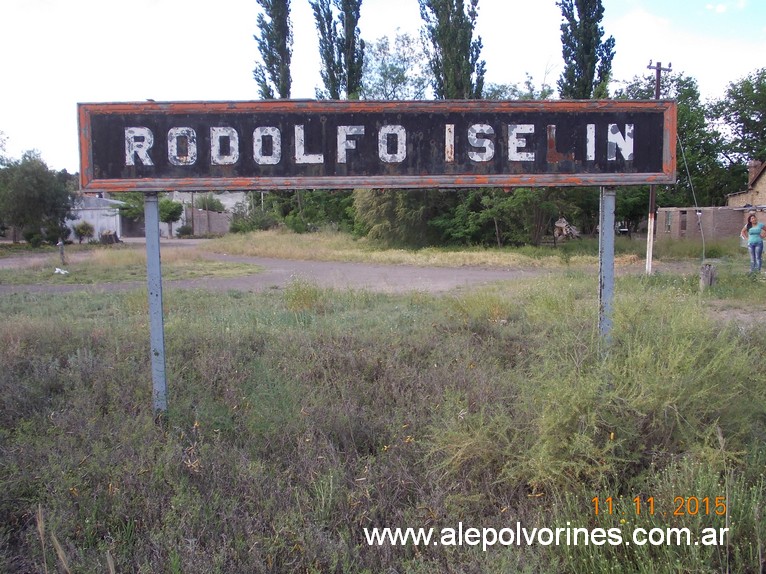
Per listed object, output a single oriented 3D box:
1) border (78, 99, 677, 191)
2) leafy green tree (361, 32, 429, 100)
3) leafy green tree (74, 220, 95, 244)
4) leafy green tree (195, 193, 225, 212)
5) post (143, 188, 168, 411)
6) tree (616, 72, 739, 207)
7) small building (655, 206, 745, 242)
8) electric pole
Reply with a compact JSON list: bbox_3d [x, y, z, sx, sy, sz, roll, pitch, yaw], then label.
[{"bbox_3d":[-0.044,-1.135,6.720,4.740,0.700,0.110,-1,5,-2],"label":"border"},{"bbox_3d":[0.848,-11.100,62.000,6.200,14.300,6.200,-1,5,0],"label":"leafy green tree"},{"bbox_3d":[-19.596,-3.566,55.000,1.450,1.550,1.400,-1,5,0],"label":"leafy green tree"},{"bbox_3d":[-16.512,-6.995,80.000,2.900,4.200,2.800,-1,5,0],"label":"leafy green tree"},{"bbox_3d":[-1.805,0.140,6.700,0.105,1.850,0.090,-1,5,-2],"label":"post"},{"bbox_3d":[17.517,-7.643,50.000,6.800,10.000,6.500,-1,5,0],"label":"tree"},{"bbox_3d":[16.772,-3.131,44.448,2.900,2.200,4.000,4,6,42],"label":"small building"},{"bbox_3d":[7.665,-3.341,23.600,0.660,5.900,0.220,0,5,-18],"label":"electric pole"}]

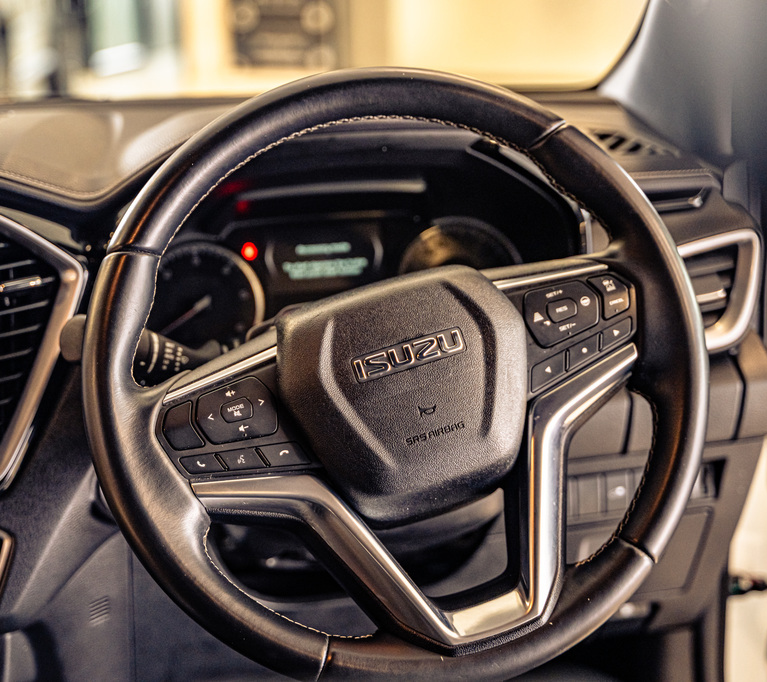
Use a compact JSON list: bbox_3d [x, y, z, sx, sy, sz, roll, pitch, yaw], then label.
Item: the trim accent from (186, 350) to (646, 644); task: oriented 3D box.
[{"bbox_3d":[0.042,0.107,0.860,0.286,0.139,0.036,-17,-7,-12],"label":"trim accent"}]

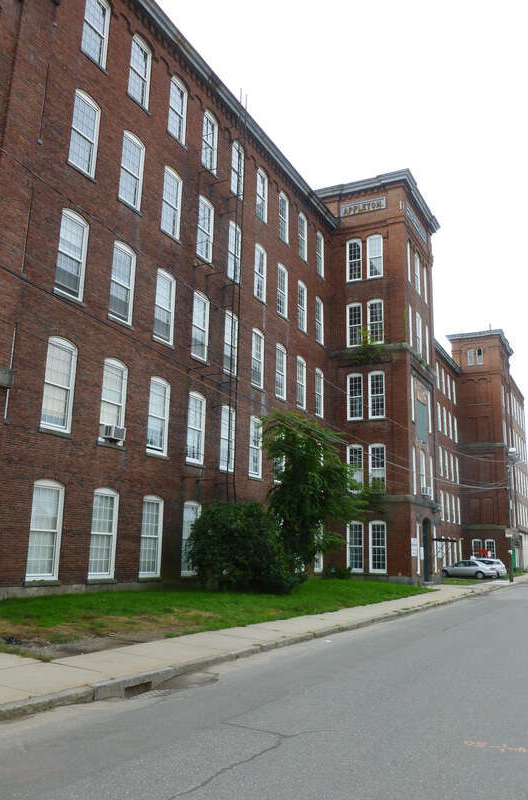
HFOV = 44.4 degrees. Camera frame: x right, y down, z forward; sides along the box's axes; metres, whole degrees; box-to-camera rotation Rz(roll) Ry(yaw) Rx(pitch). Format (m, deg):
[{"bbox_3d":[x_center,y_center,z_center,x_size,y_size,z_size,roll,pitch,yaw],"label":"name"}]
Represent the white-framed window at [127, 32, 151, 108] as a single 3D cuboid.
[{"bbox_3d":[-4.744,-12.508,24.628,0.160,2.781,1.188,-5,-15,28],"label":"white-framed window"}]

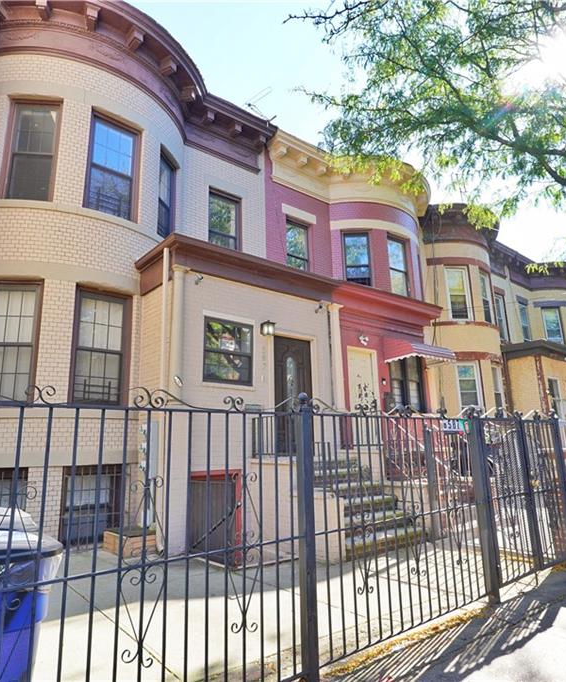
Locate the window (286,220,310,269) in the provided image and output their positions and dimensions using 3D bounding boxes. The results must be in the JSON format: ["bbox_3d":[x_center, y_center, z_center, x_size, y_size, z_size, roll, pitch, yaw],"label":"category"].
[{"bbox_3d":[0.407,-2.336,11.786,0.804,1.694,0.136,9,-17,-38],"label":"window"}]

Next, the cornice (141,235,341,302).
[{"bbox_3d":[-0.731,-1.006,8.464,3.524,0.571,1.530,9,-17,-38],"label":"cornice"}]

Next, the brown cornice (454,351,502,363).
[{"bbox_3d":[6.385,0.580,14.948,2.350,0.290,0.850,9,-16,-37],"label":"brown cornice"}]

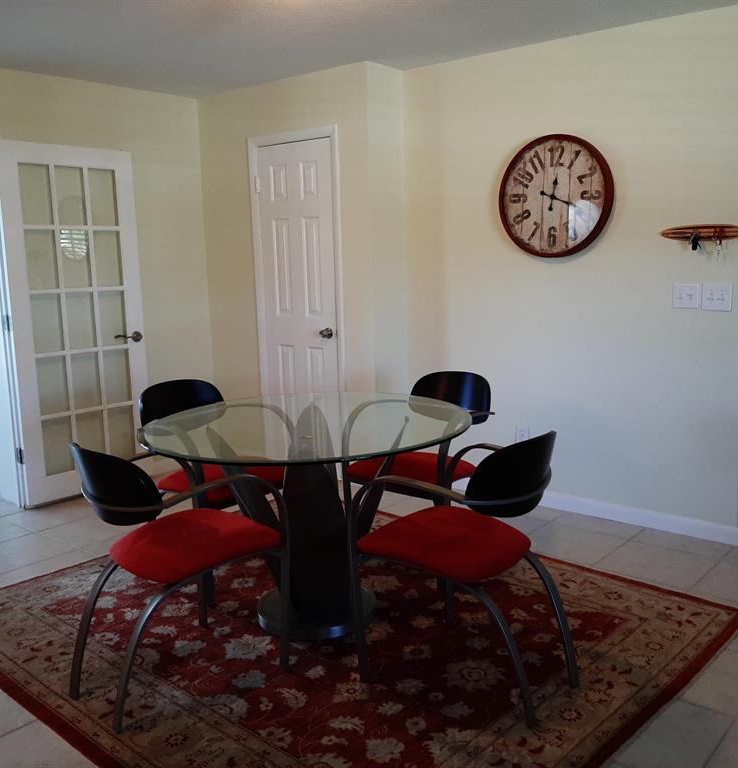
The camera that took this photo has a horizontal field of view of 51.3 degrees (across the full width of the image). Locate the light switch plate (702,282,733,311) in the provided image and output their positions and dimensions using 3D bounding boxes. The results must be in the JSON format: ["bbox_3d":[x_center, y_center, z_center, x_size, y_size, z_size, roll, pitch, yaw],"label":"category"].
[{"bbox_3d":[1.565,-0.389,3.461,0.126,0.120,0.018,7,13,40],"label":"light switch plate"}]

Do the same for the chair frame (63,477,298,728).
[{"bbox_3d":[-0.636,0.562,2.476,0.550,0.825,0.630,8,13,43],"label":"chair frame"}]

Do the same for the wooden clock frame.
[{"bbox_3d":[0.932,-0.935,3.868,0.600,0.600,0.060,7,13,40],"label":"wooden clock frame"}]

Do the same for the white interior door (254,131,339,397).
[{"bbox_3d":[-0.432,-0.425,4.698,0.630,2.030,0.050,7,13,40],"label":"white interior door"}]

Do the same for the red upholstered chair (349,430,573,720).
[{"bbox_3d":[0.329,0.544,2.438,0.630,0.825,0.550,7,13,40],"label":"red upholstered chair"}]

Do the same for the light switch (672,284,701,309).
[{"bbox_3d":[1.460,-0.404,3.548,0.117,0.115,0.018,7,13,40],"label":"light switch"}]

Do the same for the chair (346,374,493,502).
[{"bbox_3d":[0.273,0.394,3.328,0.550,0.825,0.630,6,12,36],"label":"chair"}]

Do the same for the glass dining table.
[{"bbox_3d":[-0.213,0.508,2.908,1.146,0.765,1.146,-1,10,0],"label":"glass dining table"}]

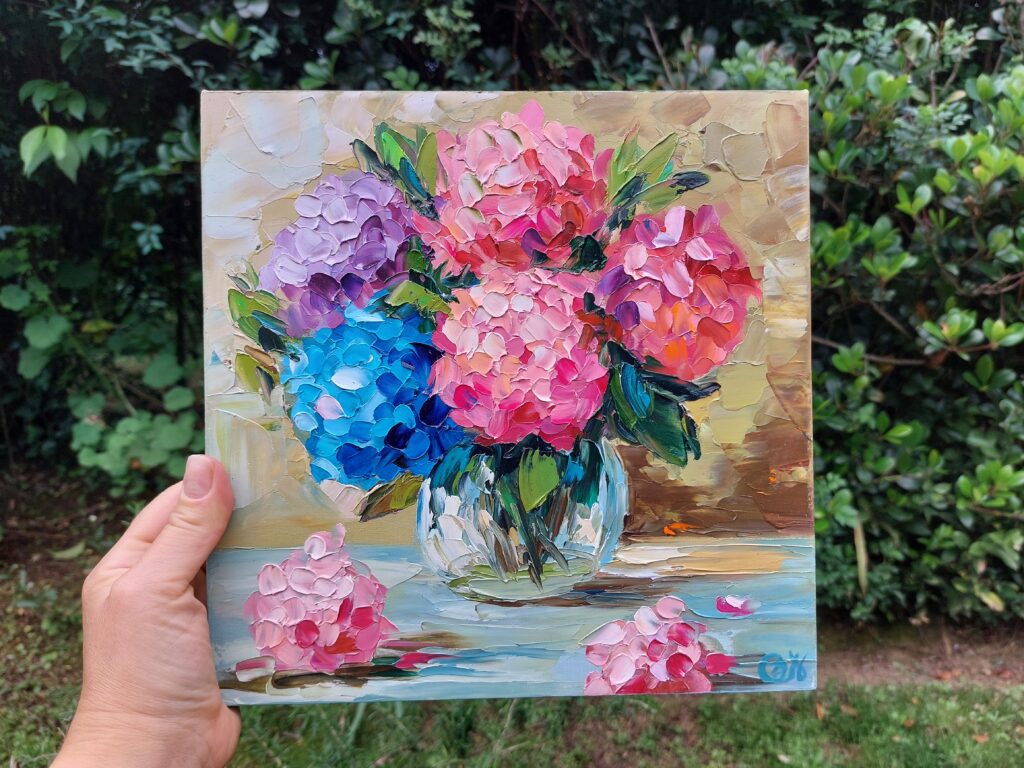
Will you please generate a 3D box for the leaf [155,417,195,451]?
[{"bbox_3d":[-1.069,0.157,2.250,0.120,0.105,0.035,-7,-24,-26],"label":"leaf"}]

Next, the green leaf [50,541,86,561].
[{"bbox_3d":[-1.374,0.517,2.200,0.110,0.028,0.045,-4,15,-17],"label":"green leaf"}]

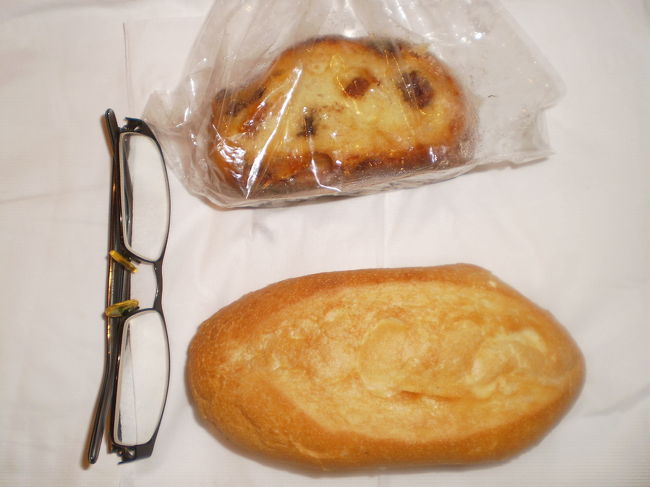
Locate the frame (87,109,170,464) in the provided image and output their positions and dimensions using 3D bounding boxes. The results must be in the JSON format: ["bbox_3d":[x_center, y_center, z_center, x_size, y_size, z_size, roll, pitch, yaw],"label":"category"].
[{"bbox_3d":[-0.076,0.015,0.264,0.028,0.027,0.136,-3,81,10],"label":"frame"}]

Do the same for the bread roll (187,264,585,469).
[{"bbox_3d":[0.022,0.046,0.247,0.147,0.049,0.074,-2,81,0],"label":"bread roll"}]

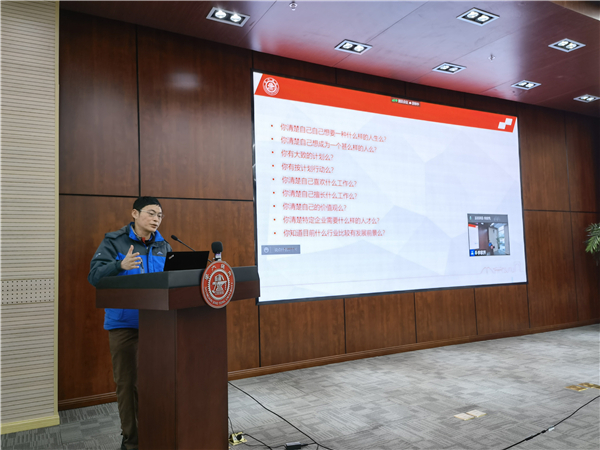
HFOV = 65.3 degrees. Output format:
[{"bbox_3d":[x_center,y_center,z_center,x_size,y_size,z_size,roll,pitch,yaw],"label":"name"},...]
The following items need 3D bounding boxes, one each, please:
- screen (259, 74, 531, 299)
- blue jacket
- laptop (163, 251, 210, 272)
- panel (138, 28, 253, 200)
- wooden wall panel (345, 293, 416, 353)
[{"bbox_3d":[1.496,-0.424,6.242,4.563,2.613,0.080,0,-4,-29],"label":"screen"},{"bbox_3d":[-1.134,0.347,3.150,0.400,0.710,0.540,-4,-5,37],"label":"blue jacket"},{"bbox_3d":[-0.741,0.270,2.781,0.250,0.210,0.320,-4,-5,35],"label":"laptop"},{"bbox_3d":[-1.058,-1.116,4.913,1.223,1.708,0.040,0,-4,-29],"label":"panel"},{"bbox_3d":[1.019,1.204,5.869,1.114,0.657,0.040,0,-4,-29],"label":"wooden wall panel"}]

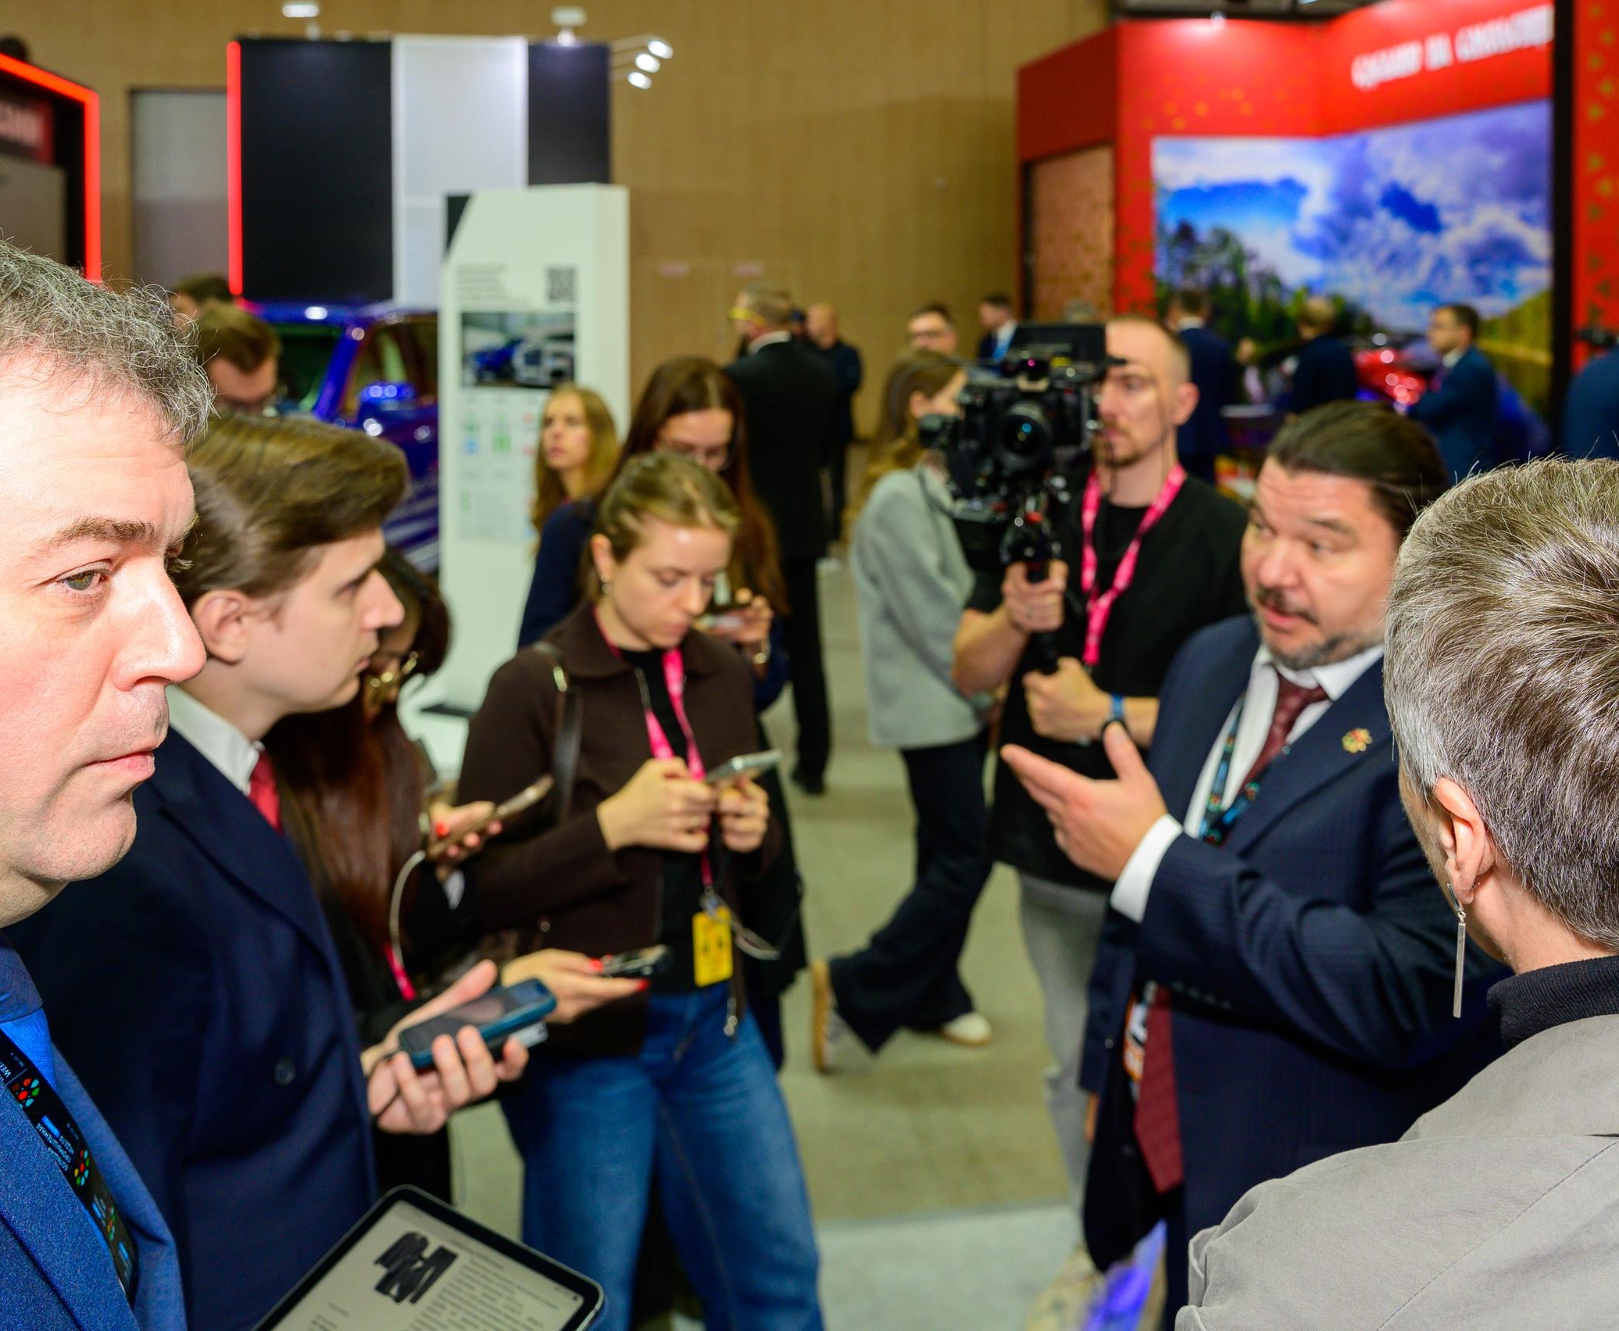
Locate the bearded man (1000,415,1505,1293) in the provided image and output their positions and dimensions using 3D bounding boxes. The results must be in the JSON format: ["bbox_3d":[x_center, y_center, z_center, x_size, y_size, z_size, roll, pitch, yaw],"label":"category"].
[{"bbox_3d":[0.440,0.600,1.580,0.600,1.710,0.600,-10,15,-41],"label":"bearded man"}]

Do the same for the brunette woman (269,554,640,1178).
[{"bbox_3d":[-0.460,0.600,1.760,0.500,1.540,0.500,7,13,31],"label":"brunette woman"}]

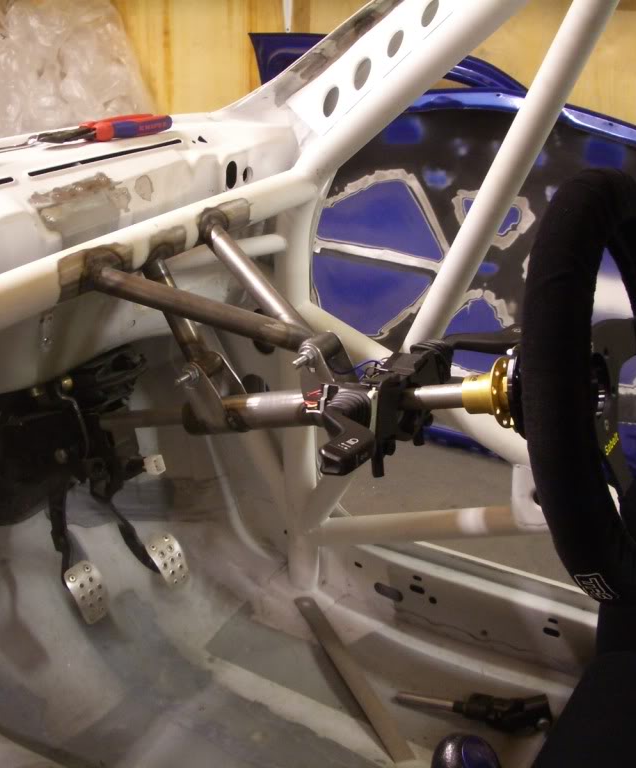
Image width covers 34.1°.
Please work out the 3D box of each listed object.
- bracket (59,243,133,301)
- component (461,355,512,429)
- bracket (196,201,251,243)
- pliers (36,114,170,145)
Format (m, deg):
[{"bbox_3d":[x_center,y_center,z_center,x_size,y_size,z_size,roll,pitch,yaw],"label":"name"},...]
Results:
[{"bbox_3d":[-0.196,-0.102,0.930,0.046,0.043,0.088,12,26,27],"label":"bracket"},{"bbox_3d":[0.151,0.008,0.900,0.048,0.062,0.062,-4,17,33],"label":"component"},{"bbox_3d":[-0.096,-0.171,1.093,0.046,0.043,0.080,12,26,27],"label":"bracket"},{"bbox_3d":[-0.285,-0.338,1.380,0.053,0.024,0.190,21,30,40],"label":"pliers"}]

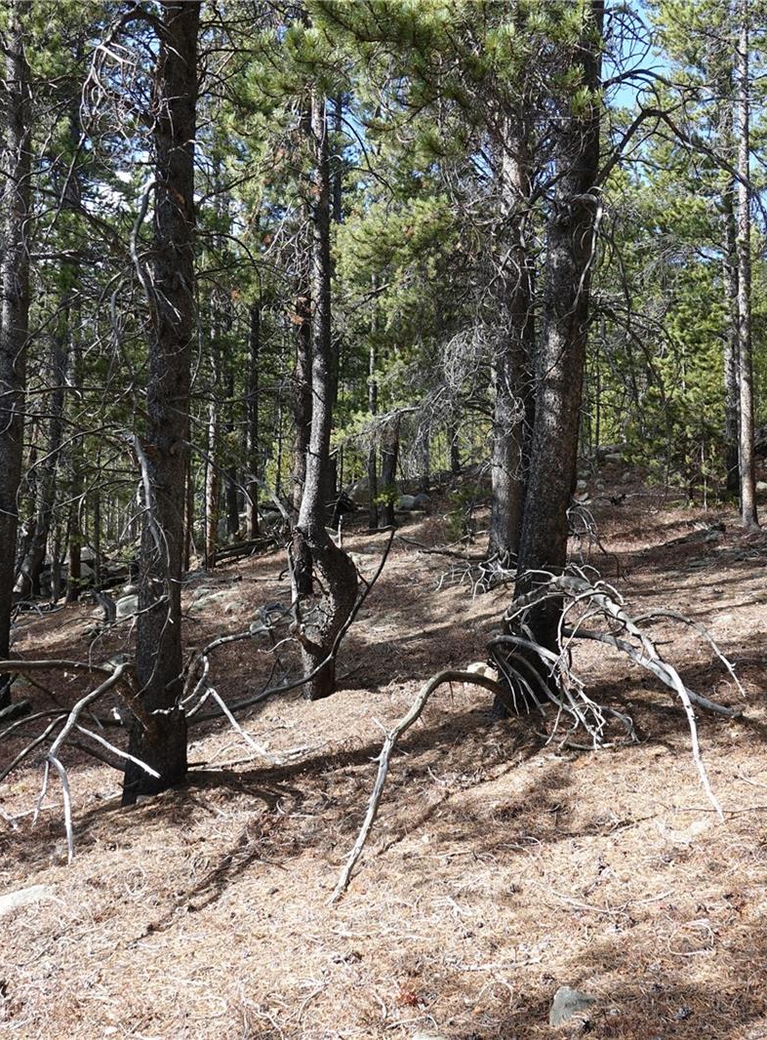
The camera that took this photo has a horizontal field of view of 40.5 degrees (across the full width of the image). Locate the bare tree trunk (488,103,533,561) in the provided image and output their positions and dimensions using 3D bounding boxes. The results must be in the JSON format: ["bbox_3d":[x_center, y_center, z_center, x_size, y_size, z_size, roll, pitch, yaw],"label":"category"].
[{"bbox_3d":[1.366,-2.022,11.200,0.407,4.937,0.407,0,-2,0],"label":"bare tree trunk"}]

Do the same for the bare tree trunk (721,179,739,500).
[{"bbox_3d":[5.003,-2.629,15.000,0.264,4.660,0.264,0,-2,0],"label":"bare tree trunk"}]

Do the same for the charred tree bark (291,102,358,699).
[{"bbox_3d":[-0.384,-0.841,6.900,0.437,4.093,0.340,0,-2,0],"label":"charred tree bark"}]

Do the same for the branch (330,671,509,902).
[{"bbox_3d":[0.250,1.040,4.750,0.250,0.700,2.000,-1,-2,24],"label":"branch"}]

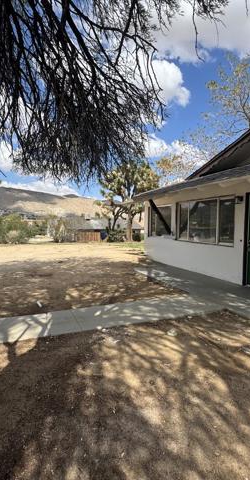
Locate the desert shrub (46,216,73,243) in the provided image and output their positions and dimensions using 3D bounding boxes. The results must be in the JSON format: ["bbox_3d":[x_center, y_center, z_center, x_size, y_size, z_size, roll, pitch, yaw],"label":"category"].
[{"bbox_3d":[-5.250,-0.850,20.800,2.200,2.050,2.100,0,3,0],"label":"desert shrub"}]

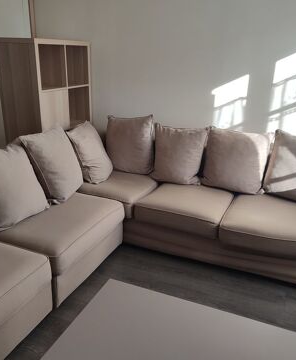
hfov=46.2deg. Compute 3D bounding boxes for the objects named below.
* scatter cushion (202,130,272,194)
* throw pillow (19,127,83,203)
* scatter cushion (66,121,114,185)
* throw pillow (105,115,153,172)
[{"bbox_3d":[0.685,-0.168,2.743,0.477,0.453,0.170,10,-1,20],"label":"scatter cushion"},{"bbox_3d":[-0.666,-0.129,2.522,0.170,0.478,0.464,-18,10,23],"label":"throw pillow"},{"bbox_3d":[-0.483,-0.244,2.888,0.170,0.462,0.447,-22,12,19],"label":"scatter cushion"},{"bbox_3d":[-0.160,-0.320,3.026,0.441,0.478,0.170,7,11,29],"label":"throw pillow"}]

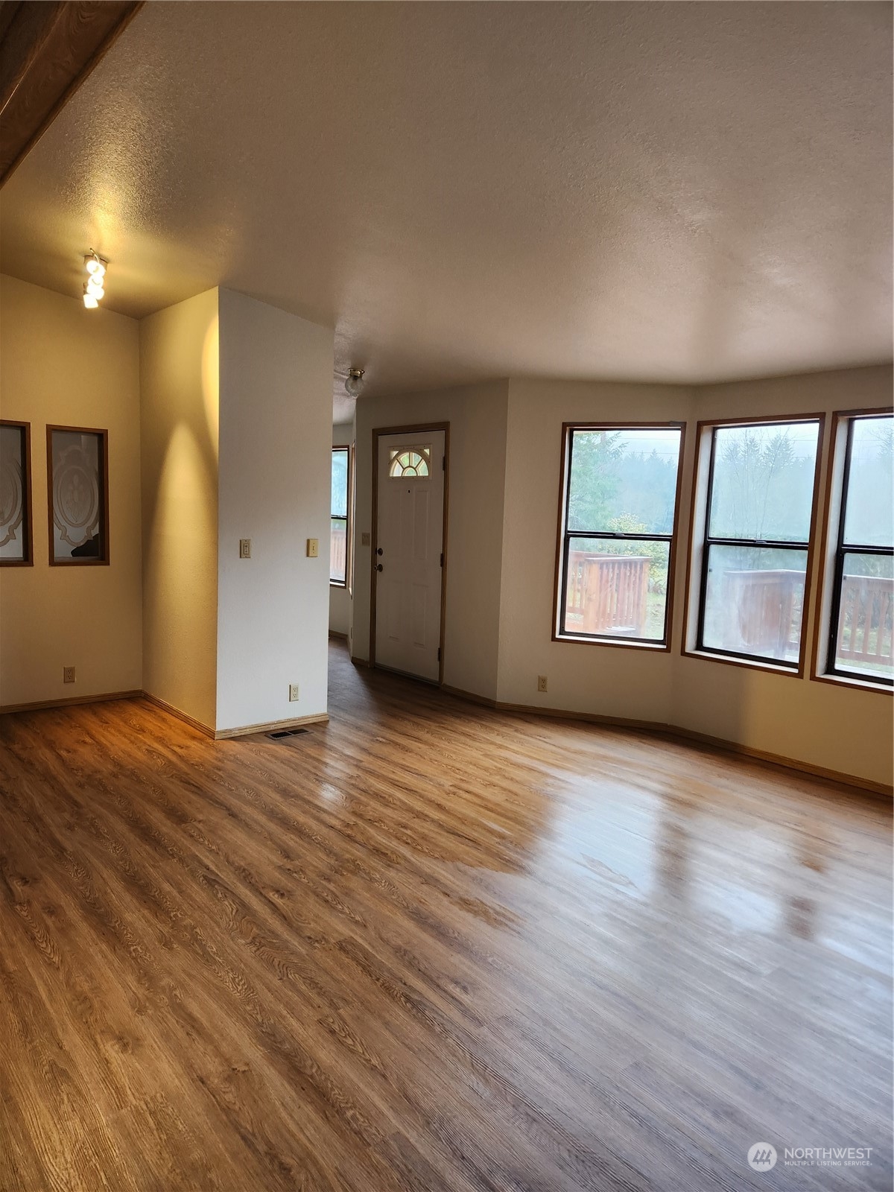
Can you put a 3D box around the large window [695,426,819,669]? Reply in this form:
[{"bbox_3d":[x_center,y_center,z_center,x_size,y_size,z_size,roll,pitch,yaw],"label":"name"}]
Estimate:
[{"bbox_3d":[1.958,-0.326,5.011,0.090,1.490,0.770,-3,8,-40],"label":"large window"}]

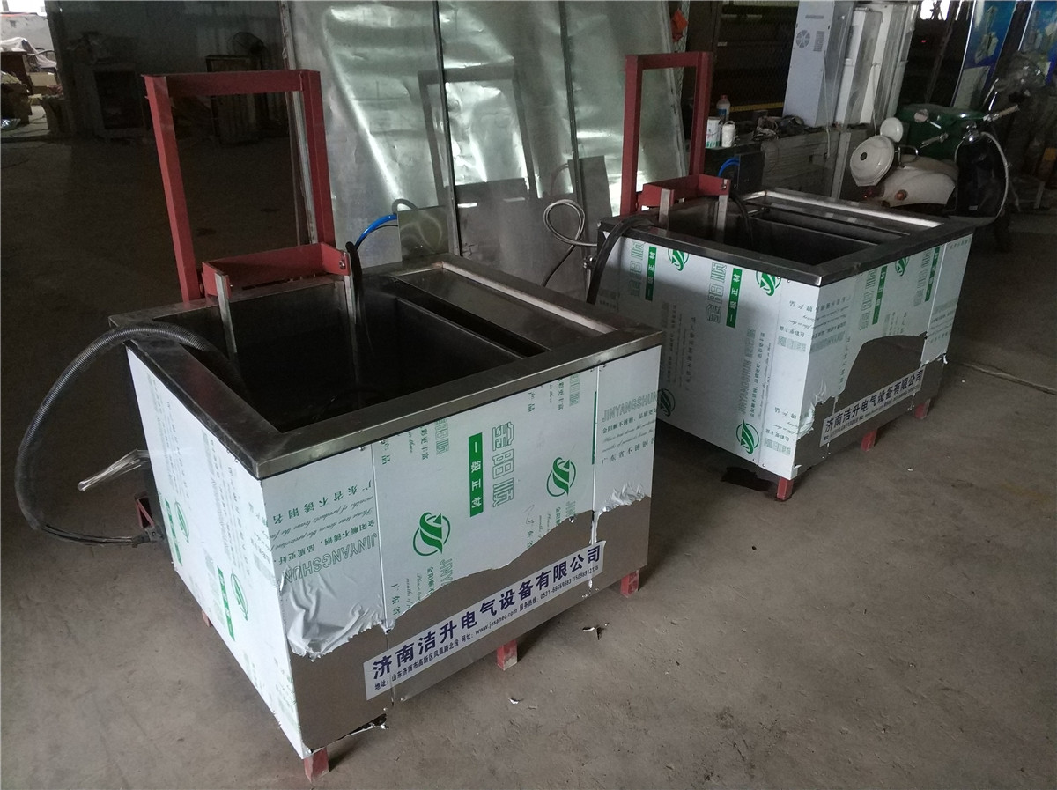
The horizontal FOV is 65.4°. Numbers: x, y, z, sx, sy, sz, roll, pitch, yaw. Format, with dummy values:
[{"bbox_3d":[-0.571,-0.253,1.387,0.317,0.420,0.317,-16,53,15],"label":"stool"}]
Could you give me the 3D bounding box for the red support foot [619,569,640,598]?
[{"bbox_3d":[0.293,0.541,2.379,0.044,0.072,0.037,-19,31,-35],"label":"red support foot"}]

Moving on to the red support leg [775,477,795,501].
[{"bbox_3d":[0.890,0.319,2.855,0.044,0.075,0.037,-20,32,-36],"label":"red support leg"}]

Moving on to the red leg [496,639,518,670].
[{"bbox_3d":[-0.056,0.661,2.119,0.044,0.072,0.037,-19,31,-35],"label":"red leg"}]

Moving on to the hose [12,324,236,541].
[{"bbox_3d":[-1.099,0.162,2.395,0.658,0.764,0.306,0,25,0],"label":"hose"}]

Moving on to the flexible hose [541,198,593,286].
[{"bbox_3d":[0.184,-0.649,3.542,0.252,0.387,0.161,0,25,0],"label":"flexible hose"}]

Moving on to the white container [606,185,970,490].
[{"bbox_3d":[1.071,-0.359,3.594,1.151,0.782,1.052,-19,31,-36],"label":"white container"}]

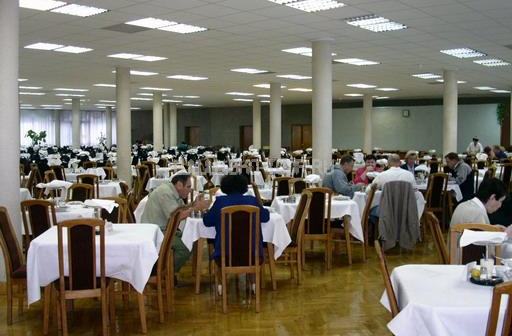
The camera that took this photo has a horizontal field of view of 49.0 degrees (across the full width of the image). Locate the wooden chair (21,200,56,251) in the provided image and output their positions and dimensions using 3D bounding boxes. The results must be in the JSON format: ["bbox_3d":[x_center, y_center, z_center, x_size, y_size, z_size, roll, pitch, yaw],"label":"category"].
[{"bbox_3d":[-2.234,0.818,6.118,0.420,1.010,0.510,0,3,7],"label":"wooden chair"}]

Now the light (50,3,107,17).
[{"bbox_3d":[-2.235,-1.997,7.069,0.570,0.070,0.570,3,5,40],"label":"light"}]

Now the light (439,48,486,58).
[{"bbox_3d":[4.154,-2.307,11.226,0.570,0.070,1.150,3,4,41],"label":"light"}]

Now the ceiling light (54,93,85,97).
[{"bbox_3d":[-7.438,-2.943,22.599,0.570,0.070,1.150,3,4,41],"label":"ceiling light"}]

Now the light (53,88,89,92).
[{"bbox_3d":[-6.476,-2.759,19.883,0.580,0.070,1.170,3,5,40],"label":"light"}]

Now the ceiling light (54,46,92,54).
[{"bbox_3d":[-3.362,-2.172,10.353,0.590,0.070,0.590,3,5,40],"label":"ceiling light"}]

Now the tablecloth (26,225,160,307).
[{"bbox_3d":[-1.358,0.818,4.925,1.000,0.510,0.980,0,3,-4],"label":"tablecloth"}]

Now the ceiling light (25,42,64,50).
[{"bbox_3d":[-3.723,-2.127,9.858,0.590,0.070,0.590,3,5,40],"label":"ceiling light"}]

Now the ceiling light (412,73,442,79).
[{"bbox_3d":[5.220,-2.834,17.156,0.660,0.080,1.300,3,4,40],"label":"ceiling light"}]

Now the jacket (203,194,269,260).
[{"bbox_3d":[-0.193,0.567,5.309,0.600,0.650,0.420,0,3,-7],"label":"jacket"}]

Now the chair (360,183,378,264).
[{"bbox_3d":[1.252,0.678,7.210,0.520,0.990,0.450,1,4,17],"label":"chair"}]

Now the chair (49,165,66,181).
[{"bbox_3d":[-4.051,0.413,11.692,0.450,0.980,0.530,1,4,13],"label":"chair"}]

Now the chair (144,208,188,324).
[{"bbox_3d":[-0.926,0.824,4.918,0.540,0.980,0.450,0,4,4],"label":"chair"}]

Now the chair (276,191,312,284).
[{"bbox_3d":[0.285,0.755,6.115,0.540,0.980,0.450,-1,4,-12],"label":"chair"}]

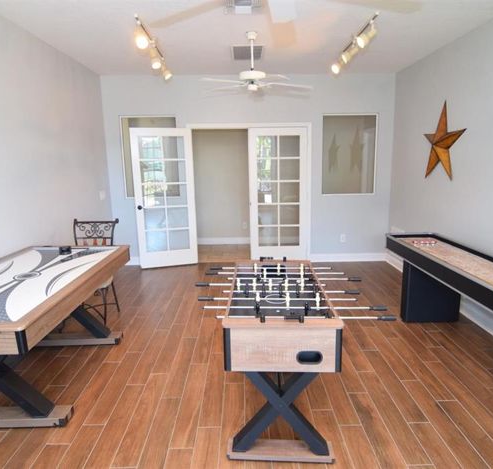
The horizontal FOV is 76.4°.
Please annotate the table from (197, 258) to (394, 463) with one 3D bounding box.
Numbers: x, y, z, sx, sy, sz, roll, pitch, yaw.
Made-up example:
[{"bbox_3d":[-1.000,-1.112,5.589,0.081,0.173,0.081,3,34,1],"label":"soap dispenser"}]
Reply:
[{"bbox_3d":[0.209,0.702,2.104,1.030,0.830,1.070,-1,13,2],"label":"table"}]

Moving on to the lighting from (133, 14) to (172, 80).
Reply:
[{"bbox_3d":[-0.924,-1.841,3.156,0.160,0.250,1.080,-1,12,0],"label":"lighting"}]

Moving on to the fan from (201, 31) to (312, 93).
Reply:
[{"bbox_3d":[0.059,-1.709,3.105,1.270,0.530,1.270,-1,12,0],"label":"fan"}]

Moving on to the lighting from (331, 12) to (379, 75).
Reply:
[{"bbox_3d":[1.070,-1.889,3.169,0.210,0.250,1.050,-1,12,0],"label":"lighting"}]

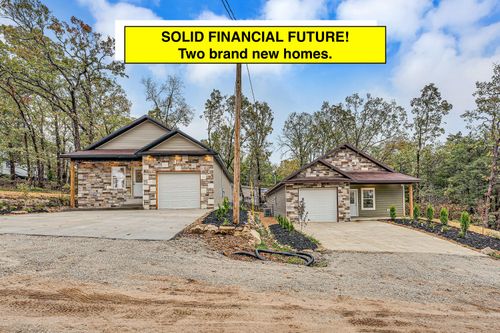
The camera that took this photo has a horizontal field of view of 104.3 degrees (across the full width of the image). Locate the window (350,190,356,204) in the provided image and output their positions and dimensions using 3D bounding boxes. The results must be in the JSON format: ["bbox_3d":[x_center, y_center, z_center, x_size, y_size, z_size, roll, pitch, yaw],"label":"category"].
[{"bbox_3d":[8.025,2.432,15.250,0.580,1.080,0.080,-1,-3,0],"label":"window"}]

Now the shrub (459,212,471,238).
[{"bbox_3d":[11.586,3.160,10.500,0.460,1.300,0.460,-1,-3,0],"label":"shrub"}]

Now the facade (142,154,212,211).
[{"bbox_3d":[-4.768,1.086,13.150,4.780,3.600,0.400,-1,-3,0],"label":"facade"}]

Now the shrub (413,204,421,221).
[{"bbox_3d":[11.498,3.185,13.400,0.420,1.070,0.420,-1,-3,0],"label":"shrub"}]

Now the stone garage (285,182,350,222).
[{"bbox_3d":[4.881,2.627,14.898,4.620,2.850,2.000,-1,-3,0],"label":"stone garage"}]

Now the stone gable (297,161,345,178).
[{"bbox_3d":[5.041,0.250,14.020,3.500,1.300,0.300,-1,-3,0],"label":"stone gable"}]

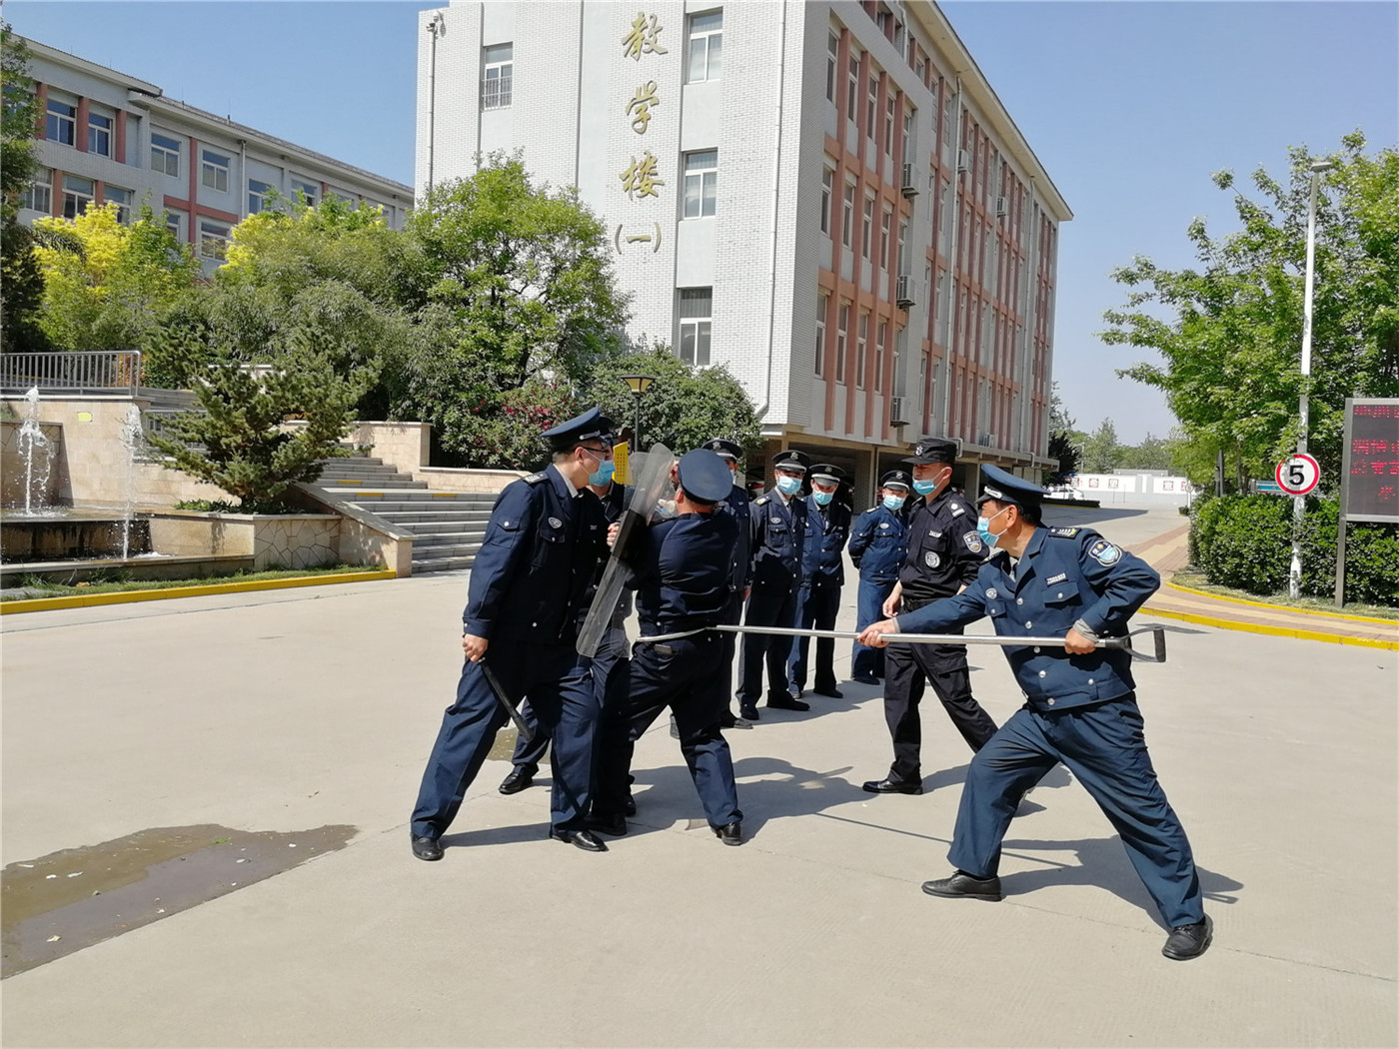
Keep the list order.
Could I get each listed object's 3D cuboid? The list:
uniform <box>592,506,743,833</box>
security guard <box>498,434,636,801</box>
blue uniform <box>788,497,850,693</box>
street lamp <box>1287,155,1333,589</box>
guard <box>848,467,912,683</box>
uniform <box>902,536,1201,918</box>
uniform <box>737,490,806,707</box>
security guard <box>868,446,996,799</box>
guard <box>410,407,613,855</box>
[{"bbox_3d":[-0.101,0.640,4.873,0.570,1.420,0.550,0,3,-41],"label":"uniform"},{"bbox_3d":[-0.597,0.403,5.164,0.550,1.830,0.620,0,3,-37],"label":"security guard"},{"bbox_3d":[0.910,0.485,8.165,0.520,1.420,0.340,2,3,-13],"label":"blue uniform"},{"bbox_3d":[8.403,-1.976,14.899,0.360,5.948,0.200,4,3,37],"label":"street lamp"},{"bbox_3d":[1.535,0.399,8.773,0.560,1.684,0.380,1,3,-30],"label":"guard"},{"bbox_3d":[1.277,0.699,4.007,0.640,1.365,1.020,0,3,-41],"label":"uniform"},{"bbox_3d":[0.512,0.516,7.580,0.500,1.500,0.340,1,3,-30],"label":"uniform"},{"bbox_3d":[1.244,0.489,5.580,0.750,1.820,0.600,1,3,-28],"label":"security guard"},{"bbox_3d":[-0.737,0.430,4.560,0.800,1.827,0.550,3,3,15],"label":"guard"}]

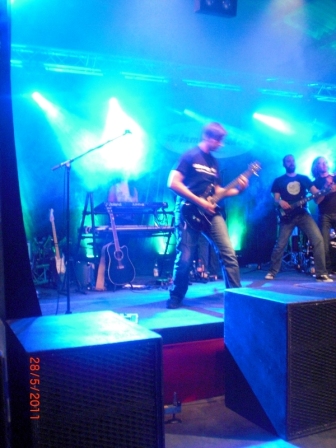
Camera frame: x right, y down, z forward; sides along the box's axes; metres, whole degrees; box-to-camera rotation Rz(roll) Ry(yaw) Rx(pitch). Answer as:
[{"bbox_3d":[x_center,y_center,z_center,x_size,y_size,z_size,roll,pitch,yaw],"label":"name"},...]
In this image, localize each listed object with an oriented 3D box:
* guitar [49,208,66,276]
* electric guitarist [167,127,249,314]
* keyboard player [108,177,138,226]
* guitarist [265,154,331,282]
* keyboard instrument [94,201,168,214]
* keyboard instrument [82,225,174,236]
[{"bbox_3d":[-1.420,0.258,6.350,0.070,0.970,0.310,-14,-7,31],"label":"guitar"},{"bbox_3d":[0.369,-0.100,4.600,0.720,1.720,0.530,0,0,-40],"label":"electric guitarist"},{"bbox_3d":[-0.671,-0.090,7.100,0.520,1.700,0.420,0,0,-18],"label":"keyboard player"},{"bbox_3d":[1.712,-0.080,6.500,0.800,1.680,0.500,0,0,0],"label":"guitarist"},{"bbox_3d":[-0.500,-0.223,6.650,0.980,0.100,0.290,0,-18,-27],"label":"keyboard instrument"},{"bbox_3d":[-0.523,0.087,6.600,1.250,0.130,0.330,0,0,-27],"label":"keyboard instrument"}]

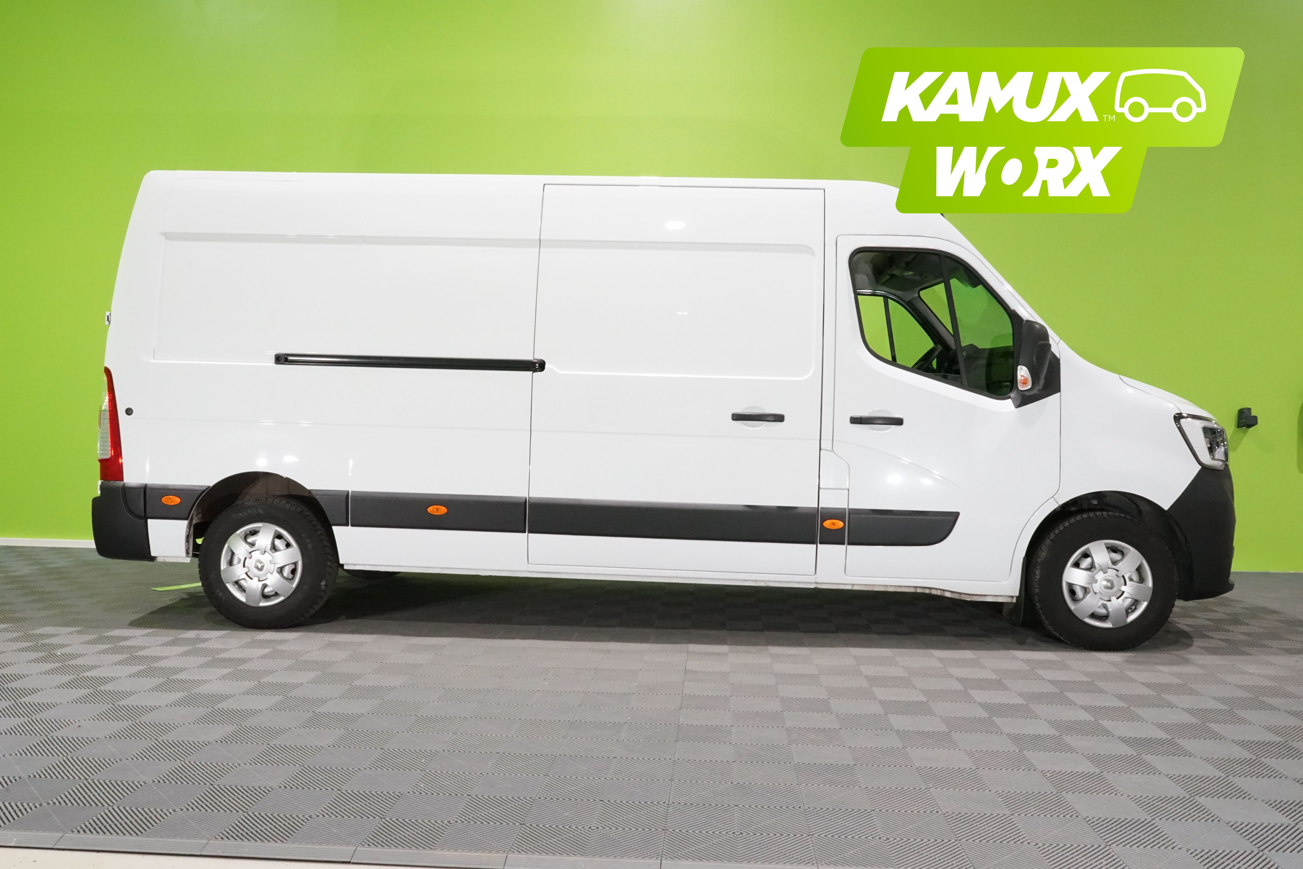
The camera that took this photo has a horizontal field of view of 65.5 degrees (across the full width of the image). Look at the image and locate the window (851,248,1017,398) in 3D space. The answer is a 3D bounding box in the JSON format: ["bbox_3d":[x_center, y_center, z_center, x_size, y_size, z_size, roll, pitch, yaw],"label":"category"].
[{"bbox_3d":[1.416,-0.566,5.133,0.825,0.765,0.130,2,1,4],"label":"window"}]

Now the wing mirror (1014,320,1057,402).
[{"bbox_3d":[1.875,-0.365,4.950,0.230,0.400,0.310,1,1,4],"label":"wing mirror"}]

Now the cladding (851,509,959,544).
[{"bbox_3d":[1.252,0.469,5.047,0.551,0.182,0.045,2,1,4],"label":"cladding"}]

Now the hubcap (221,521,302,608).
[{"bbox_3d":[-2.049,0.682,5.332,0.437,0.437,0.060,1,0,4],"label":"hubcap"}]

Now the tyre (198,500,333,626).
[{"bbox_3d":[-2.044,0.680,5.416,0.690,0.690,0.225,1,0,4],"label":"tyre"}]

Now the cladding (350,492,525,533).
[{"bbox_3d":[-1.105,0.397,5.233,0.915,0.190,0.045,1,1,4],"label":"cladding"}]

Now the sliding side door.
[{"bbox_3d":[0.130,-0.300,5.205,1.464,1.976,0.220,2,1,4],"label":"sliding side door"}]

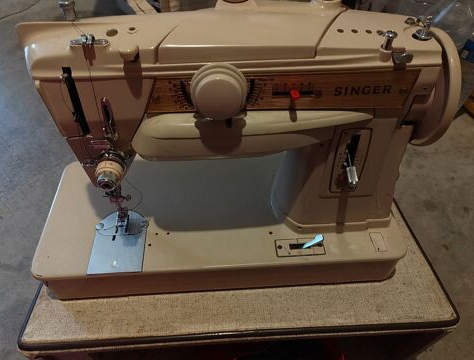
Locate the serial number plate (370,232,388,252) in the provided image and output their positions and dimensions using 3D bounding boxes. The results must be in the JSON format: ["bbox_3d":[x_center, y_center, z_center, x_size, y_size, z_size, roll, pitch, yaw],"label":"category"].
[{"bbox_3d":[0.145,0.063,0.382,0.012,0.002,0.022,-3,47,-2],"label":"serial number plate"}]

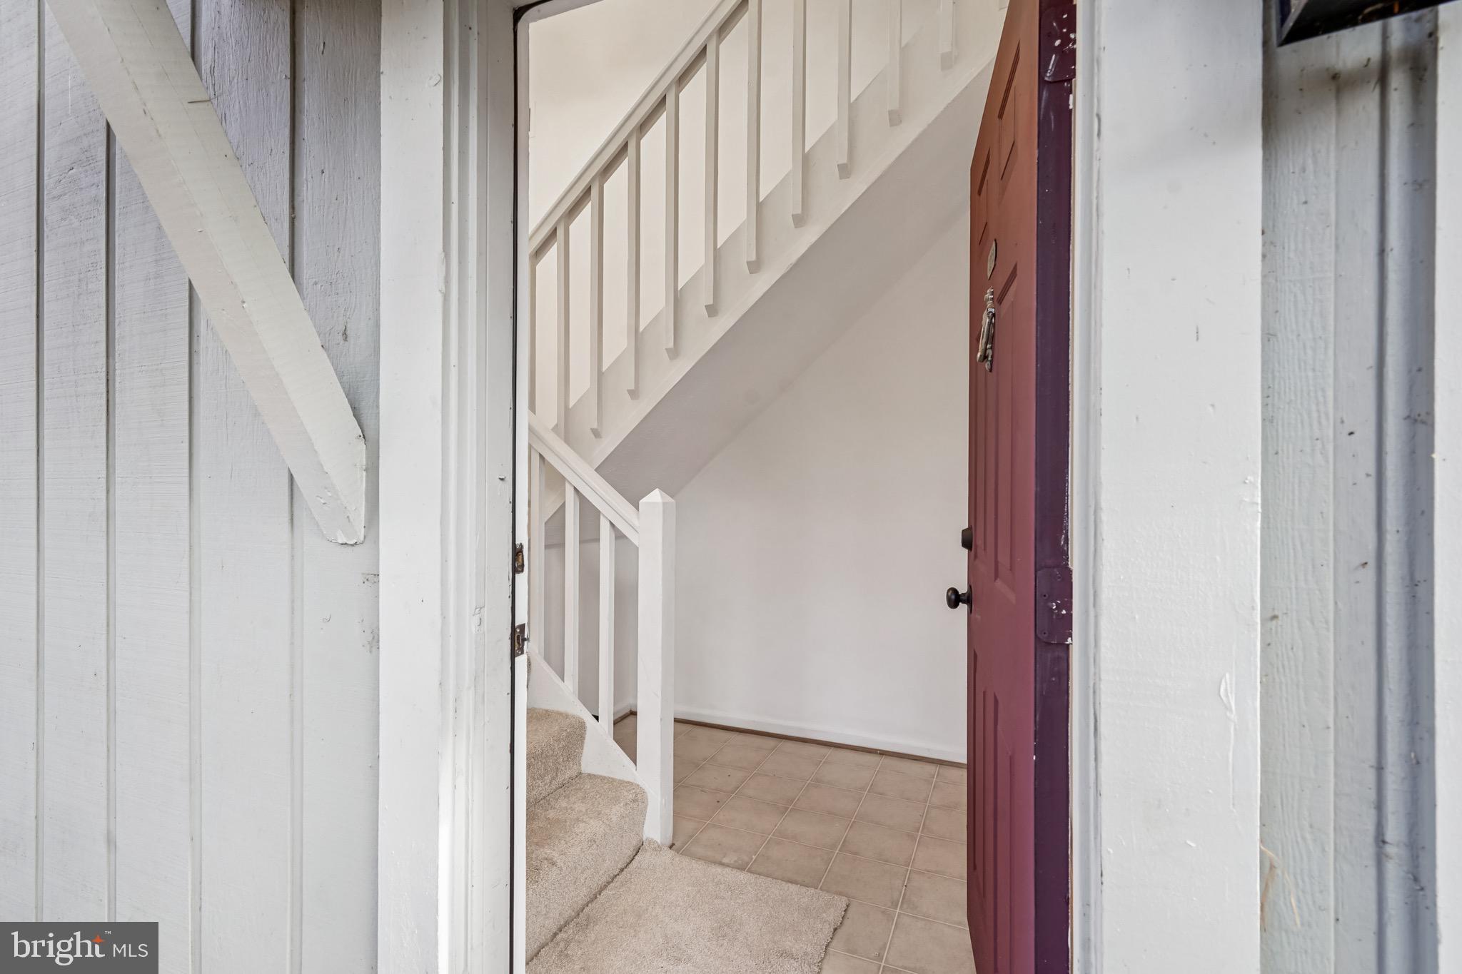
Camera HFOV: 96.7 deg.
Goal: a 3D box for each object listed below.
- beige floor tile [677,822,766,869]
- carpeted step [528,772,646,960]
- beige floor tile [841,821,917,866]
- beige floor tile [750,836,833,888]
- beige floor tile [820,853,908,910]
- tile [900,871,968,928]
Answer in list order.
[{"bbox_3d":[-0.018,1.206,2.173,0.227,0.010,0.221,0,0,24],"label":"beige floor tile"},{"bbox_3d":[-0.581,1.101,1.840,0.270,0.195,0.870,0,0,24],"label":"carpeted step"},{"bbox_3d":[0.502,1.207,2.192,0.227,0.010,0.221,0,0,24],"label":"beige floor tile"},{"bbox_3d":[0.197,1.206,2.079,0.227,0.010,0.221,0,0,24],"label":"beige floor tile"},{"bbox_3d":[0.411,1.206,1.985,0.227,0.010,0.221,0,0,24],"label":"beige floor tile"},{"bbox_3d":[0.626,1.206,1.891,0.227,0.010,0.221,0,0,24],"label":"tile"}]

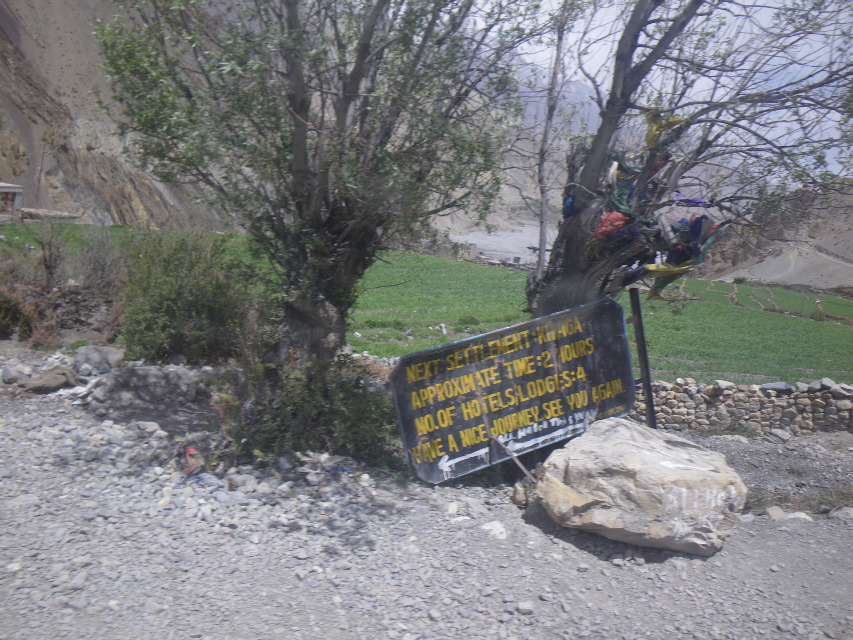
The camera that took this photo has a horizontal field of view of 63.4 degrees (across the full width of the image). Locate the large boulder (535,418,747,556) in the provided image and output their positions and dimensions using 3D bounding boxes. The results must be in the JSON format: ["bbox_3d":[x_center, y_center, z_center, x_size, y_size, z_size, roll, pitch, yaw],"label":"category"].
[{"bbox_3d":[1.388,1.075,4.559,1.311,0.754,0.918,3,8,22],"label":"large boulder"}]

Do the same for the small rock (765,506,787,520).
[{"bbox_3d":[2.475,1.372,4.895,0.134,0.083,0.107,0,7,0],"label":"small rock"}]

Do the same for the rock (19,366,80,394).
[{"bbox_3d":[-4.511,0.723,8.270,0.647,0.309,0.420,-1,7,-5],"label":"rock"}]

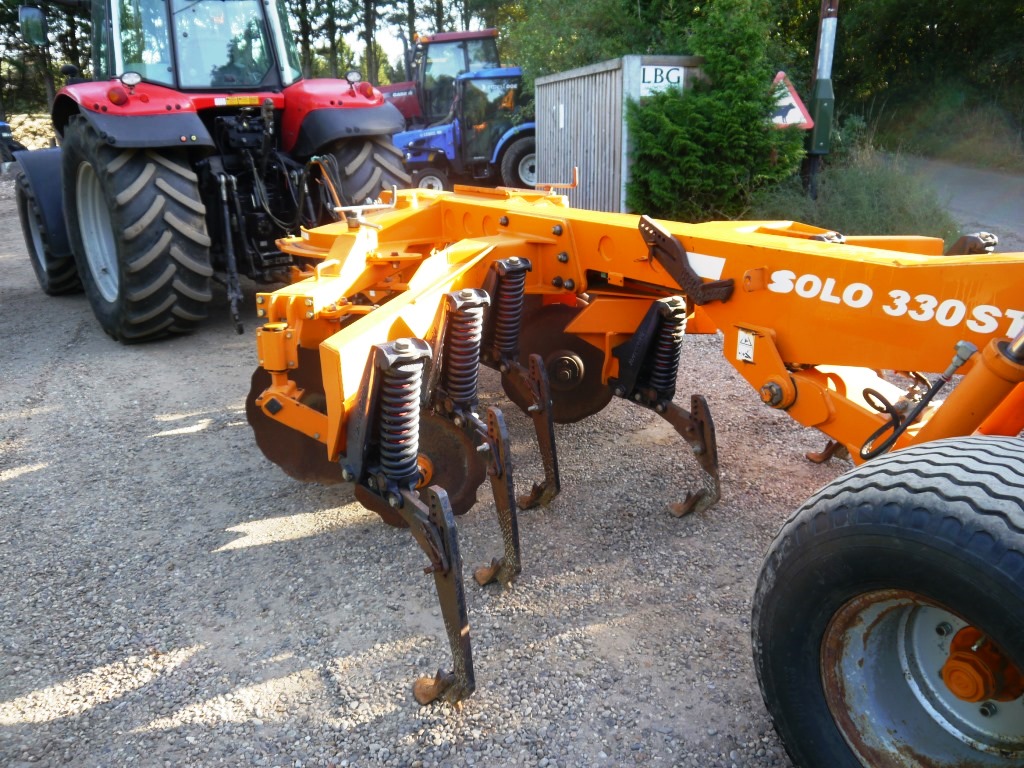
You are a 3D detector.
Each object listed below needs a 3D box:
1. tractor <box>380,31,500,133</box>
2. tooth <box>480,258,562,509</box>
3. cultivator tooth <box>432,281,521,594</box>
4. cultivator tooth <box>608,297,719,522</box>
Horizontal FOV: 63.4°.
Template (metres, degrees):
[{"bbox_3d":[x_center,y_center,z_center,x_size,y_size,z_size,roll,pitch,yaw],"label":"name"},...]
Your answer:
[{"bbox_3d":[-2.071,-5.800,17.662,4.600,2.900,2.250,-2,19,-4],"label":"tractor"},{"bbox_3d":[0.024,-0.025,3.513,0.180,1.070,0.640,-15,23,-36],"label":"tooth"},{"bbox_3d":[-0.145,0.170,2.953,0.180,1.070,0.640,-15,23,-36],"label":"cultivator tooth"},{"bbox_3d":[0.652,0.064,3.454,0.180,0.920,0.630,-15,23,-36],"label":"cultivator tooth"}]

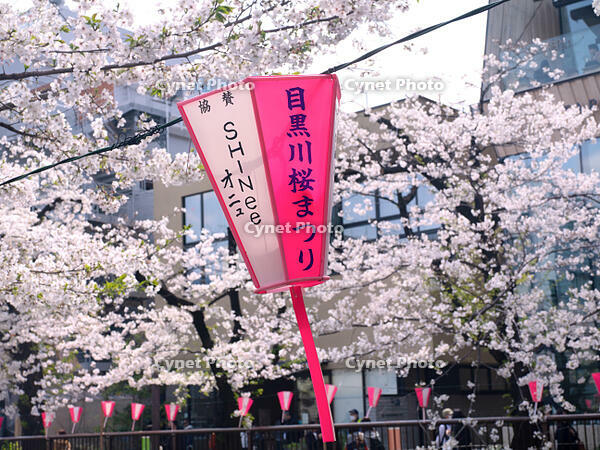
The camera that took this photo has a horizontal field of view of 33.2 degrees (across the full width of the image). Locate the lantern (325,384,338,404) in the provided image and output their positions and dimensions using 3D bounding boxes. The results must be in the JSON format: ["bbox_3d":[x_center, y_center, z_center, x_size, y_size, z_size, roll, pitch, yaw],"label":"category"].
[{"bbox_3d":[0.713,3.939,23.306,0.385,0.472,0.358,7,-6,3],"label":"lantern"}]

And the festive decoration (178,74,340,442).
[{"bbox_3d":[-0.020,0.096,2.307,0.398,0.801,0.358,-7,-6,-24],"label":"festive decoration"}]

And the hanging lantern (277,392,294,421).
[{"bbox_3d":[-0.372,4.346,23.951,0.385,0.769,0.358,5,-6,0],"label":"hanging lantern"}]

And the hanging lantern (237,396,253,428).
[{"bbox_3d":[-1.389,4.588,24.541,0.385,0.755,0.358,11,-6,-1],"label":"hanging lantern"}]

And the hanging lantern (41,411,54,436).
[{"bbox_3d":[-7.028,5.555,27.957,0.385,0.716,0.358,2,-7,-14],"label":"hanging lantern"}]

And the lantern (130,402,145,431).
[{"bbox_3d":[-4.287,5.032,26.279,0.385,0.751,0.358,11,-6,-7],"label":"lantern"}]

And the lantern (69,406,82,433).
[{"bbox_3d":[-6.141,5.328,27.400,0.385,0.723,0.358,9,-7,-11],"label":"lantern"}]

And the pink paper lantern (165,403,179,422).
[{"bbox_3d":[-3.268,4.808,25.710,0.385,0.439,0.358,0,-6,-7],"label":"pink paper lantern"}]

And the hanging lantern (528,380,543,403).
[{"bbox_3d":[4.897,3.458,20.816,0.385,0.439,0.358,-1,-7,13],"label":"hanging lantern"}]

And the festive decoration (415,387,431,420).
[{"bbox_3d":[2.729,3.949,22.122,0.385,0.736,0.358,-2,-6,7],"label":"festive decoration"}]

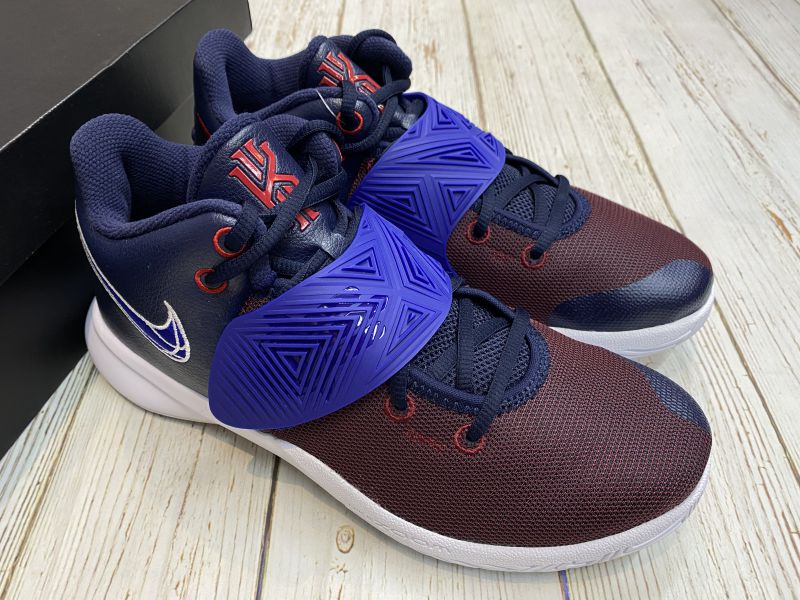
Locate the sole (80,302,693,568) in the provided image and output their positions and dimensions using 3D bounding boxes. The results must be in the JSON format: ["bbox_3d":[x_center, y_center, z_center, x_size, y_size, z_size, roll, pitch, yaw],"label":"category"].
[{"bbox_3d":[-0.014,0.037,0.273,0.297,0.047,0.114,15,50,13],"label":"sole"}]

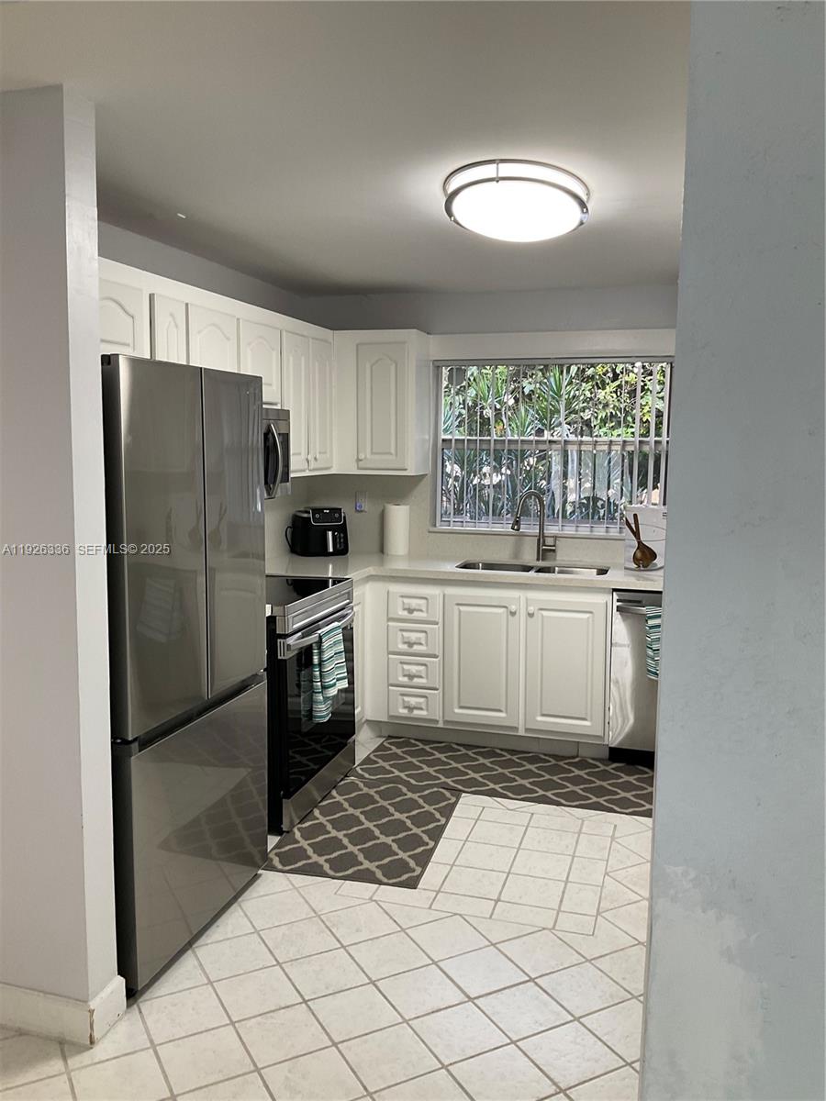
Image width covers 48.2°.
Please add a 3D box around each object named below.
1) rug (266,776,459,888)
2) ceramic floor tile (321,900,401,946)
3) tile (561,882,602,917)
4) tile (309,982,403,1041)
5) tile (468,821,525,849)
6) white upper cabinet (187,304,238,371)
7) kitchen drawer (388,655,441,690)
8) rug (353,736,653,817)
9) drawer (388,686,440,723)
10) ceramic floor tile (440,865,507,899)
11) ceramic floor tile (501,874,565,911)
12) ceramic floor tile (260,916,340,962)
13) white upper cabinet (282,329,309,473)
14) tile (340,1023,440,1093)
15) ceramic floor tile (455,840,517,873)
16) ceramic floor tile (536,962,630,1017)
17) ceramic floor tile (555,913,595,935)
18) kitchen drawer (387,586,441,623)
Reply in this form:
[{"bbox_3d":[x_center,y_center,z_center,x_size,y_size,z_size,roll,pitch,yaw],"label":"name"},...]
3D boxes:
[{"bbox_3d":[-0.167,1.122,3.758,0.600,0.012,0.920,2,7,14],"label":"rug"},{"bbox_3d":[-0.170,1.216,2.997,0.202,0.010,0.202,-3,8,-28],"label":"ceramic floor tile"},{"bbox_3d":[0.577,1.197,3.165,0.118,0.010,0.201,3,7,16],"label":"tile"},{"bbox_3d":[-0.160,1.279,2.551,0.204,0.010,0.204,-3,8,-28],"label":"tile"},{"bbox_3d":[0.340,1.143,3.706,0.205,0.010,0.208,3,7,17],"label":"tile"},{"bbox_3d":[-0.939,-0.786,3.720,0.310,0.385,0.421,2,7,16],"label":"white upper cabinet"},{"bbox_3d":[0.061,0.597,4.909,0.268,0.157,0.450,3,7,16],"label":"kitchen drawer"},{"bbox_3d":[0.539,1.051,4.338,1.600,0.010,0.650,3,7,18],"label":"rug"},{"bbox_3d":[0.060,0.766,4.929,0.268,0.154,0.450,3,7,16],"label":"drawer"},{"bbox_3d":[0.221,1.192,3.295,0.201,0.010,0.201,2,7,16],"label":"ceramic floor tile"},{"bbox_3d":[0.419,1.190,3.213,0.201,0.010,0.201,3,7,16],"label":"ceramic floor tile"},{"bbox_3d":[-0.356,1.234,2.918,0.201,0.010,0.201,-3,8,-28],"label":"ceramic floor tile"},{"bbox_3d":[-0.705,-0.724,4.548,0.320,0.690,0.305,3,7,17],"label":"white upper cabinet"},{"bbox_3d":[-0.061,1.291,2.349,0.201,0.010,0.201,-3,8,-28],"label":"tile"},{"bbox_3d":[0.282,1.168,3.499,0.201,0.010,0.201,2,7,16],"label":"ceramic floor tile"},{"bbox_3d":[0.492,1.270,2.663,0.204,0.010,0.204,-3,8,-28],"label":"ceramic floor tile"},{"bbox_3d":[0.530,1.216,3.005,0.118,0.010,0.120,3,7,16],"label":"ceramic floor tile"},{"bbox_3d":[0.064,0.259,4.869,0.268,0.155,0.450,3,7,16],"label":"kitchen drawer"}]

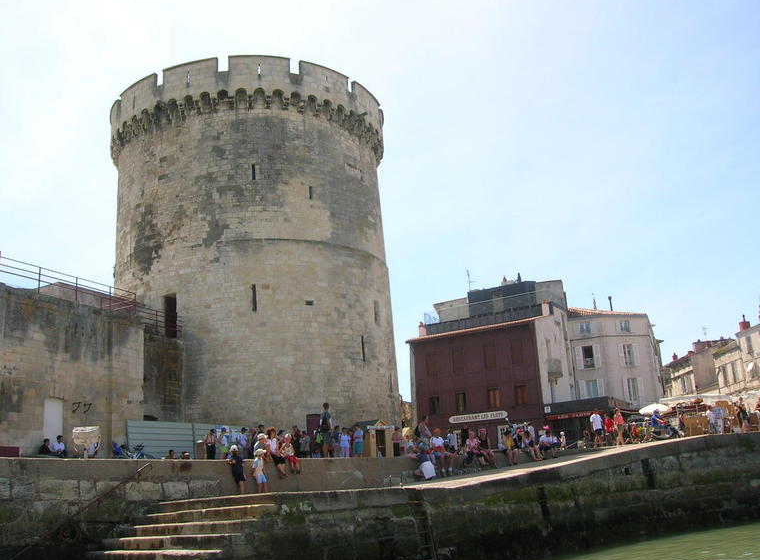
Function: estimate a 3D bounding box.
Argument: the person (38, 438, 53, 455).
[{"bbox_3d":[-11.016,5.728,24.565,0.750,1.050,0.500,-6,-14,10],"label":"person"}]

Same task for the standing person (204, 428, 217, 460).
[{"bbox_3d":[-7.071,7.043,31.166,0.360,1.700,0.500,-12,-16,29],"label":"standing person"}]

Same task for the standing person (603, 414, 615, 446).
[{"bbox_3d":[10.301,6.763,33.307,0.350,1.550,0.500,-12,-16,29],"label":"standing person"}]

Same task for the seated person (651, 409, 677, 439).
[{"bbox_3d":[12.673,6.441,33.093,1.000,1.360,0.580,-2,-14,-5],"label":"seated person"}]

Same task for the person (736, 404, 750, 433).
[{"bbox_3d":[22.045,8.324,45.000,0.500,1.680,0.360,4,-14,-30],"label":"person"}]

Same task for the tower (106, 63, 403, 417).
[{"bbox_3d":[-7.137,0.504,42.791,16.100,20.100,16.100,-1,-14,-9],"label":"tower"}]

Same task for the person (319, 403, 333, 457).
[{"bbox_3d":[-1.757,4.991,24.800,0.480,1.770,0.360,-4,-12,3],"label":"person"}]

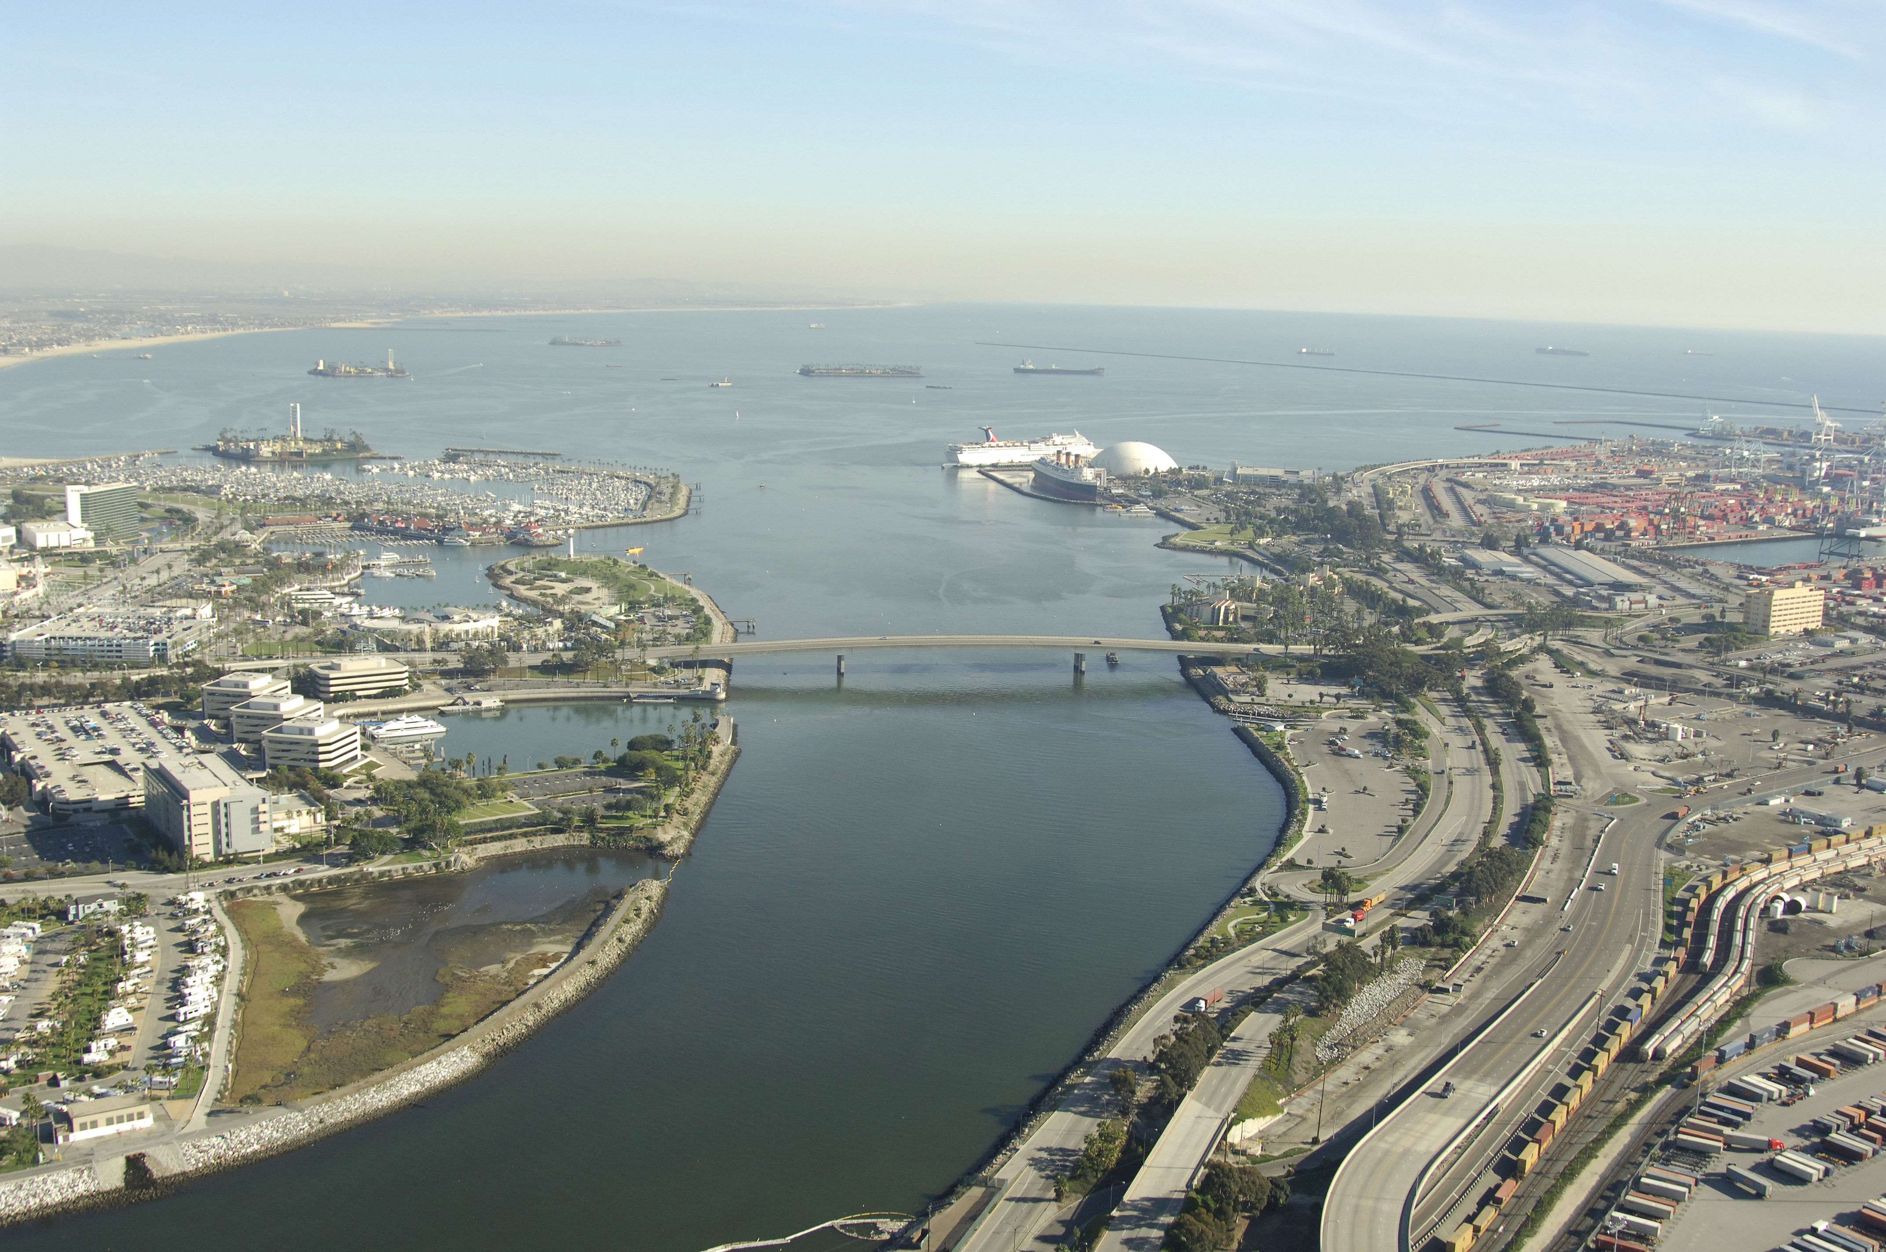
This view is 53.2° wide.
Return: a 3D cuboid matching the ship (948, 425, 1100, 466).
[{"bbox_3d":[127.613,-264.302,2738.035,260.600,52.000,33.000,-4,12,-31],"label":"ship"}]

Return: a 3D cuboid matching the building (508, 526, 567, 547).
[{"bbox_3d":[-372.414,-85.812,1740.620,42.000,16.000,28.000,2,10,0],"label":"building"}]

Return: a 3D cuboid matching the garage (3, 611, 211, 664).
[{"bbox_3d":[-520.629,8.628,1186.846,98.000,15.500,85.000,2,10,0],"label":"garage"}]

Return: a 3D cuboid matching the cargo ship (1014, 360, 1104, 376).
[{"bbox_3d":[338.870,-751.310,5481.860,267.000,40.000,43.000,0,11,-11],"label":"cargo ship"}]

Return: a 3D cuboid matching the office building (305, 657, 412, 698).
[{"bbox_3d":[-340.251,29.887,1096.360,50.500,20.500,34.500,-5,12,-34],"label":"office building"}]

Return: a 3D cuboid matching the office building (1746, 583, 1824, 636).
[{"bbox_3d":[669.220,-14.320,1496.550,75.000,35.000,22.000,-5,13,-36],"label":"office building"}]

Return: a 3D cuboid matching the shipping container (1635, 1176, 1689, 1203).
[{"bbox_3d":[203.590,159.280,531.700,12.190,2.750,2.440,8,12,29],"label":"shipping container"}]

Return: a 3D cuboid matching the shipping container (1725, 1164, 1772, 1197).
[{"bbox_3d":[229.619,158.321,536.531,2.500,2.800,12.600,-4,12,-28],"label":"shipping container"}]

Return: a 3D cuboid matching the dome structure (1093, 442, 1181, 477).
[{"bbox_3d":[265.070,-231.590,2586.580,126.500,40.000,126.500,2,10,0],"label":"dome structure"}]

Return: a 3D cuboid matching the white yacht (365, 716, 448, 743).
[{"bbox_3d":[-287.040,54.070,1011.160,39.000,10.000,8.500,-2,11,-21],"label":"white yacht"}]

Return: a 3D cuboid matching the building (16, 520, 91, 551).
[{"bbox_3d":[-751.770,-76.360,1595.180,38.500,15.000,61.000,-5,12,-34],"label":"building"}]

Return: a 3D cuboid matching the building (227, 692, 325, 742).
[{"bbox_3d":[-350.406,48.314,991.382,38.000,21.000,39.500,4,10,10],"label":"building"}]

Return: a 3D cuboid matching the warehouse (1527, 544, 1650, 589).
[{"bbox_3d":[609.020,-55.450,1779.620,57.000,10.000,209.000,2,10,2],"label":"warehouse"}]

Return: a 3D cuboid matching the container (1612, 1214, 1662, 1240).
[{"bbox_3d":[187.910,162.470,510.970,12.190,2.750,2.440,8,12,29],"label":"container"}]

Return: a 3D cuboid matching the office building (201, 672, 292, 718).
[{"bbox_3d":[-381.990,38.460,1032.680,37.500,20.000,32.700,4,11,12],"label":"office building"}]

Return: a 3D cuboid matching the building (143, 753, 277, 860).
[{"bbox_3d":[-318.317,77.233,815.760,35.000,29.000,77.000,-5,12,-34],"label":"building"}]

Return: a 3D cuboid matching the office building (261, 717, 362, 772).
[{"bbox_3d":[-314.680,58.170,938.330,37.000,20.000,33.000,5,11,13],"label":"office building"}]

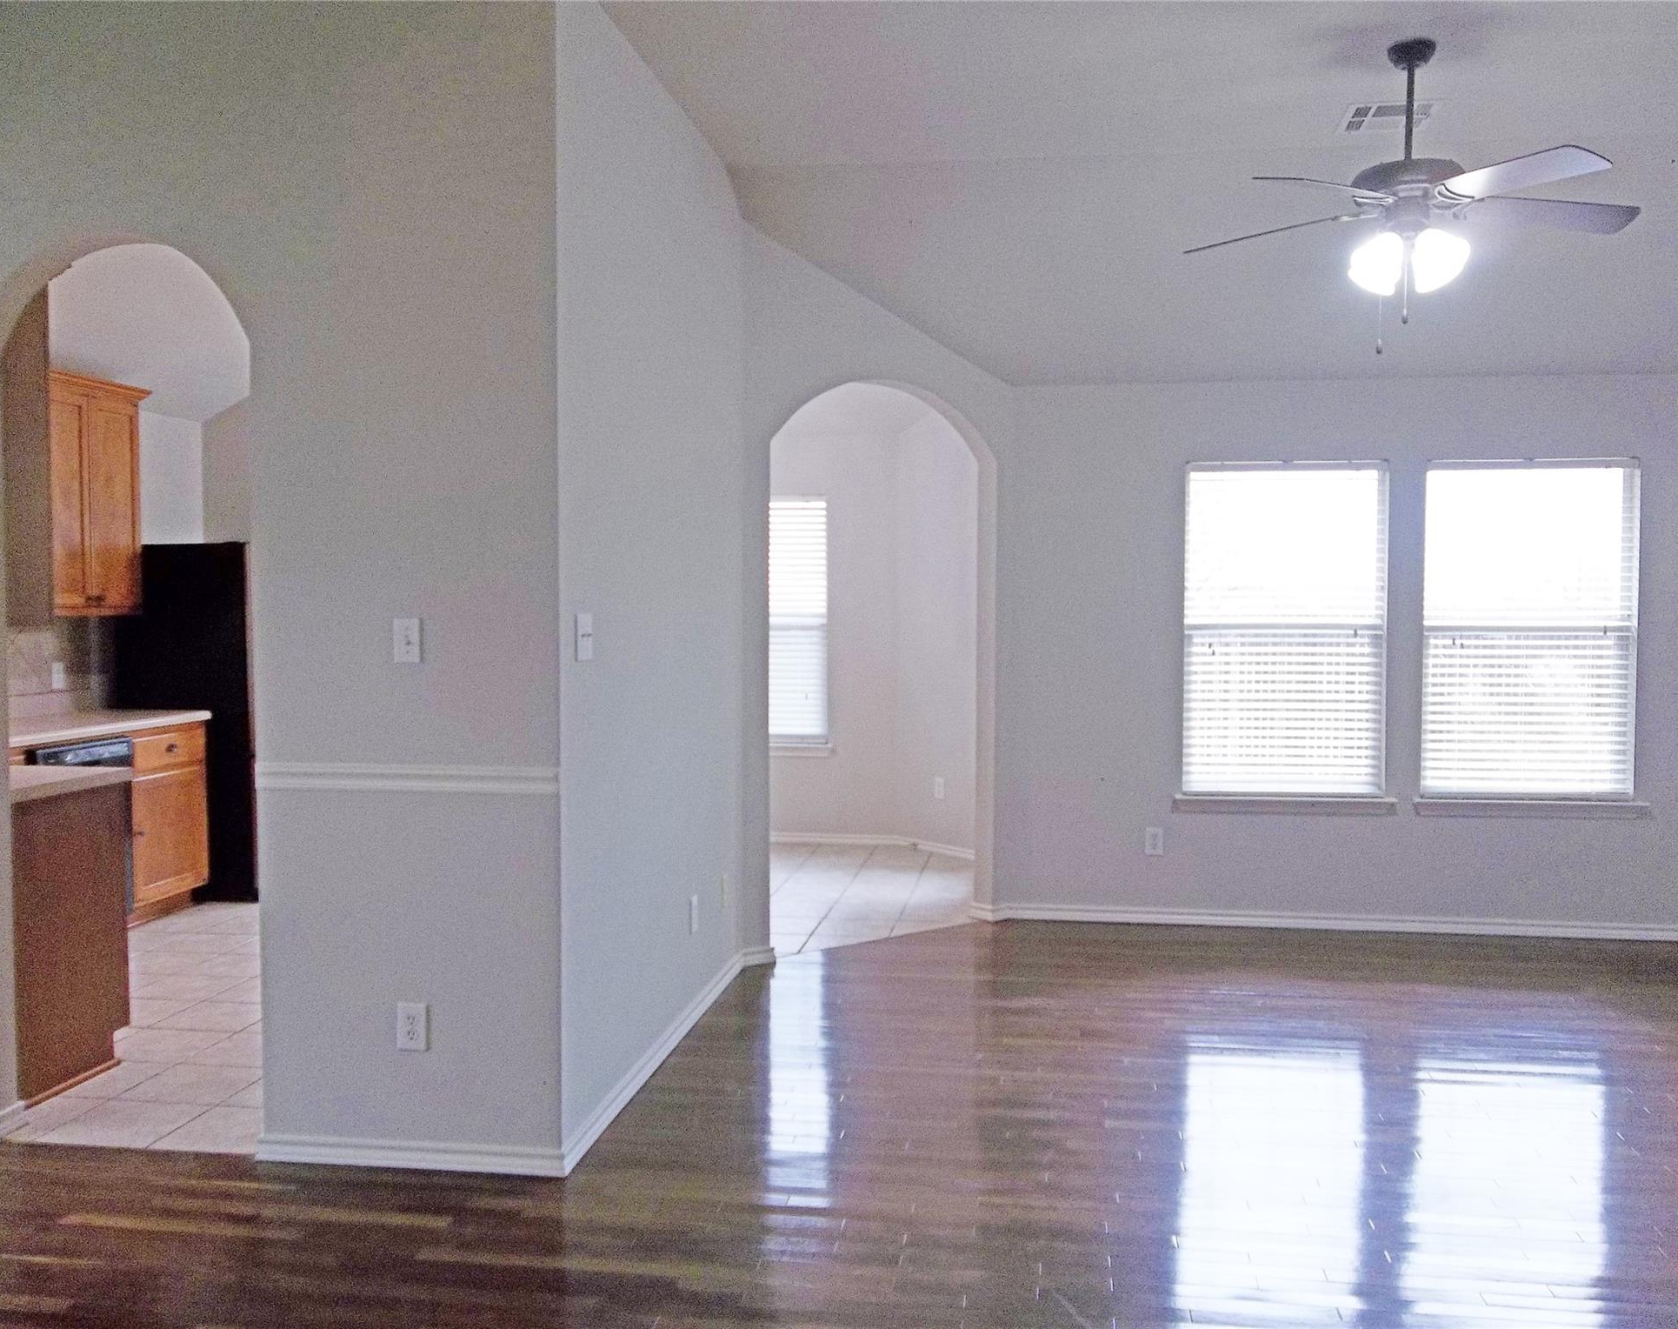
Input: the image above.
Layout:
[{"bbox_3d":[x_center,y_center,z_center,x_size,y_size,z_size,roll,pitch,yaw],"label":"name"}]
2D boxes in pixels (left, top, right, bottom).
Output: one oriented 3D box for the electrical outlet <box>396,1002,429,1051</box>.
[{"bbox_3d":[-1.079,0.912,3.485,0.073,0.115,0.012,0,2,8],"label":"electrical outlet"}]

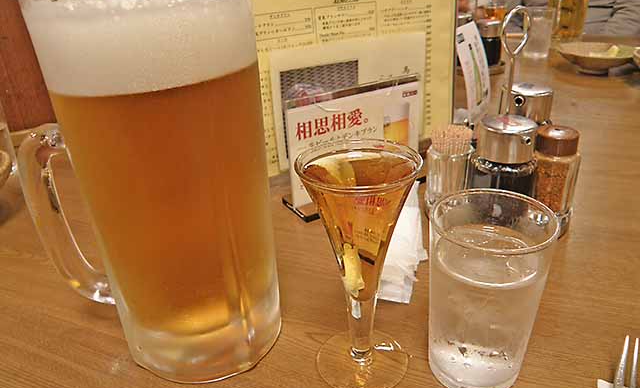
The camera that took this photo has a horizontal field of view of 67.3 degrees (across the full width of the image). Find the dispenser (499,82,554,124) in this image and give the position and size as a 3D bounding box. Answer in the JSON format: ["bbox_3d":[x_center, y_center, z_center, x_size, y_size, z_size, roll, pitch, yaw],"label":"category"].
[{"bbox_3d":[0.208,-0.064,0.493,0.051,0.087,0.053,19,35,36],"label":"dispenser"}]

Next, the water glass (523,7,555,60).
[{"bbox_3d":[0.441,-0.330,0.986,0.059,0.094,0.059,-3,28,0],"label":"water glass"}]

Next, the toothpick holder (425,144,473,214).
[{"bbox_3d":[0.119,-0.017,0.442,0.043,0.057,0.043,-3,28,0],"label":"toothpick holder"}]

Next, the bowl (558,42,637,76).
[{"bbox_3d":[0.492,-0.238,0.861,0.123,0.040,0.123,-3,28,0],"label":"bowl"}]

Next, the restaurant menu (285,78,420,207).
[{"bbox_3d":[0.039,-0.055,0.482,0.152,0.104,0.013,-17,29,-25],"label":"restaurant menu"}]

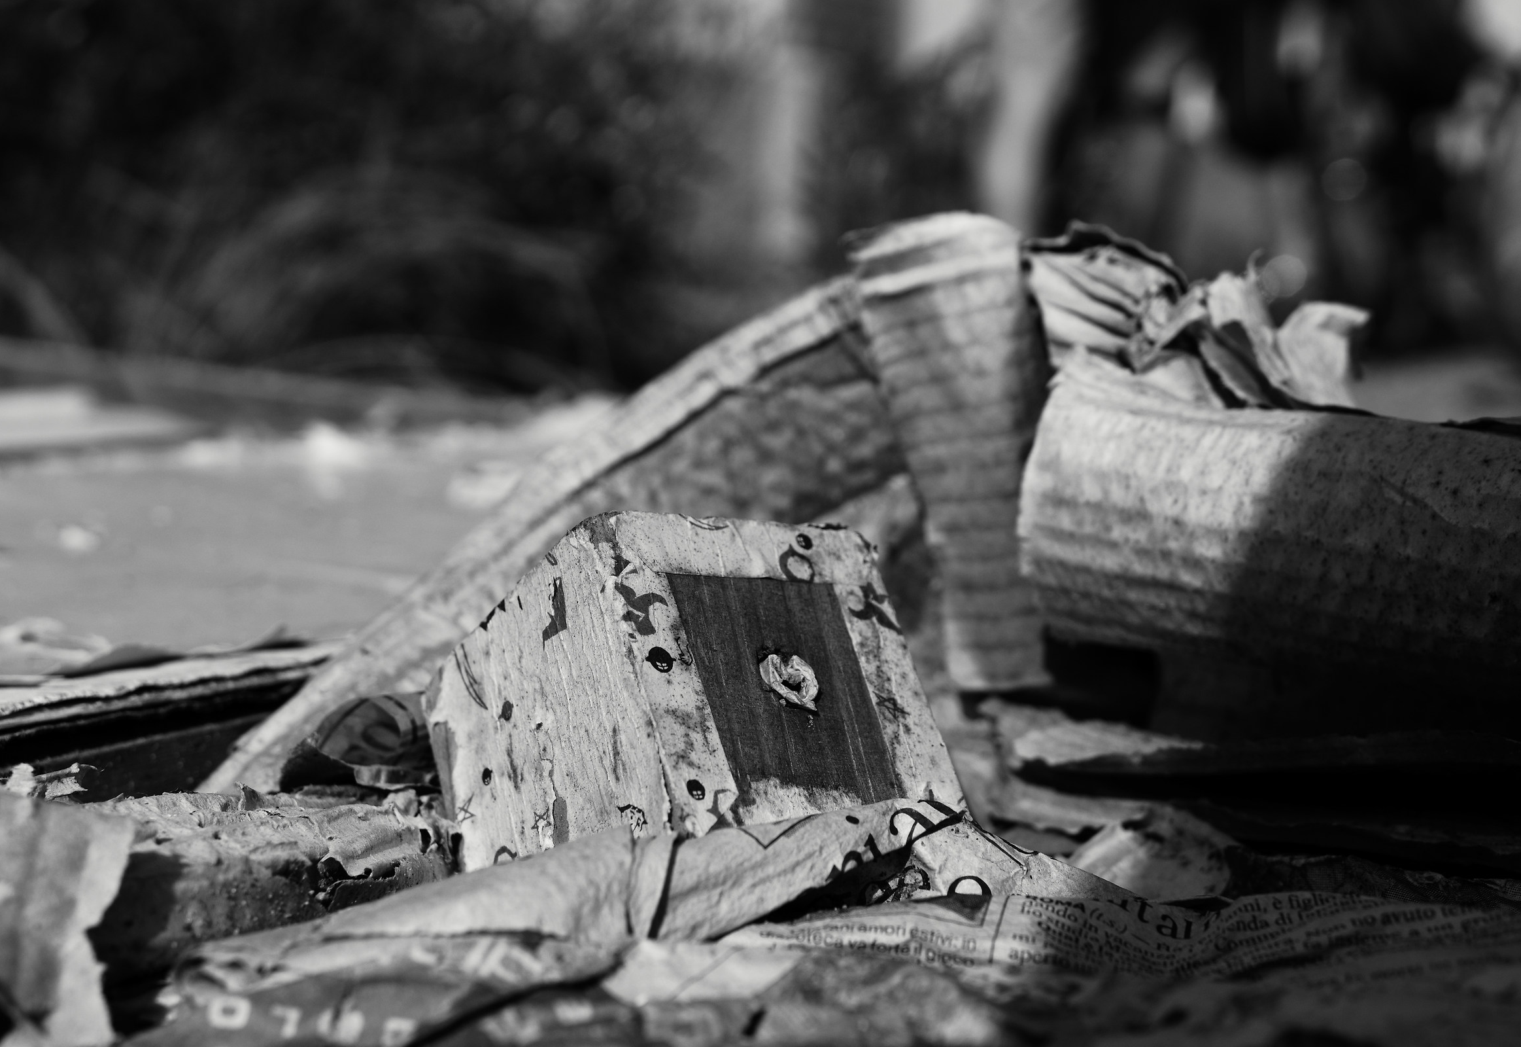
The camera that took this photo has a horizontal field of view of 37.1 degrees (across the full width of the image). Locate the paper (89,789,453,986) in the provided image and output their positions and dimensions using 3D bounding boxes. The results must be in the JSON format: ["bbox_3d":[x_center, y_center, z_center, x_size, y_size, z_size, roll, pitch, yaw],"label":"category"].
[{"bbox_3d":[-0.092,0.066,0.423,0.069,0.027,0.050,0,5,0],"label":"paper"}]

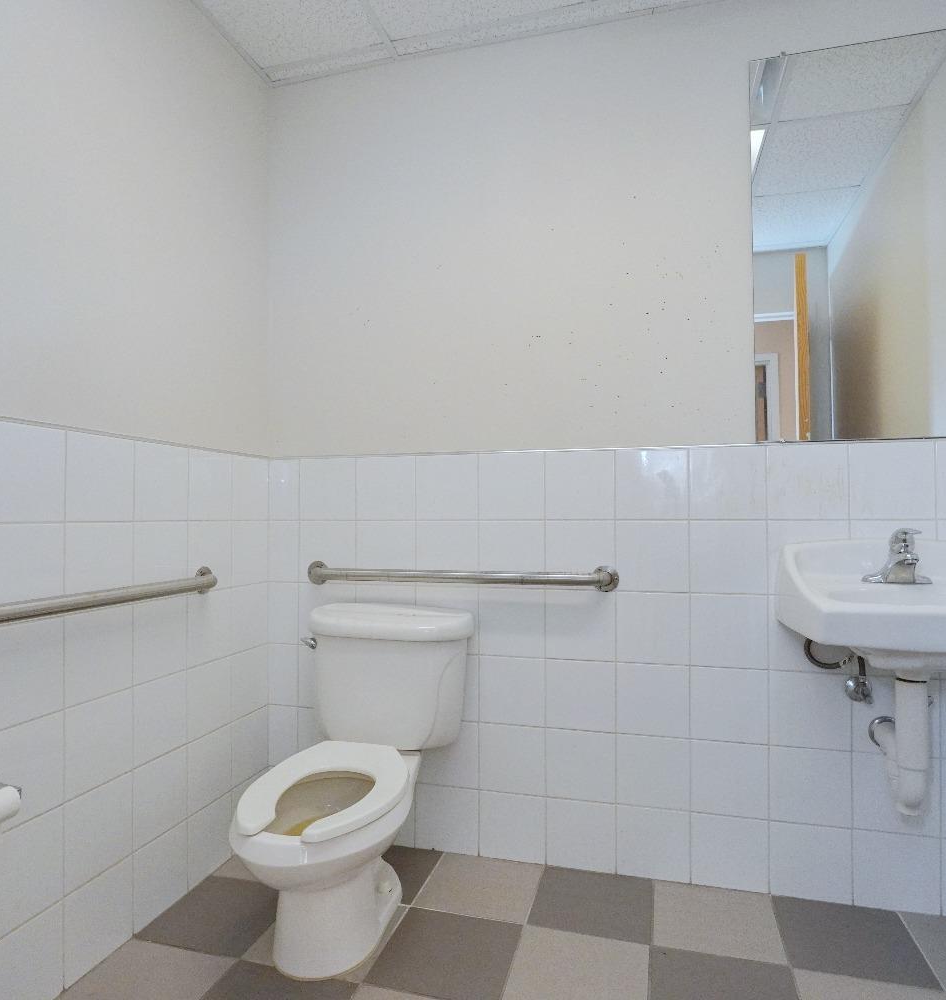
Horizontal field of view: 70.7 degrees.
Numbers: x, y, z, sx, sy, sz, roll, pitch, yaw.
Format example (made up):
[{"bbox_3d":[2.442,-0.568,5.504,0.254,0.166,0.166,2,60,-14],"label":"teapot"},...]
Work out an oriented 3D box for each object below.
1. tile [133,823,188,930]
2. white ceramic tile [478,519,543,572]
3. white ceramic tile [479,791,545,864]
[{"bbox_3d":[-0.810,0.967,1.724,0.010,0.200,0.199,0,-1,16],"label":"tile"},{"bbox_3d":[0.119,0.162,2.005,0.200,0.201,0.009,0,-1,15],"label":"white ceramic tile"},{"bbox_3d":[0.120,0.972,1.984,0.199,0.193,0.010,-1,-1,15],"label":"white ceramic tile"}]

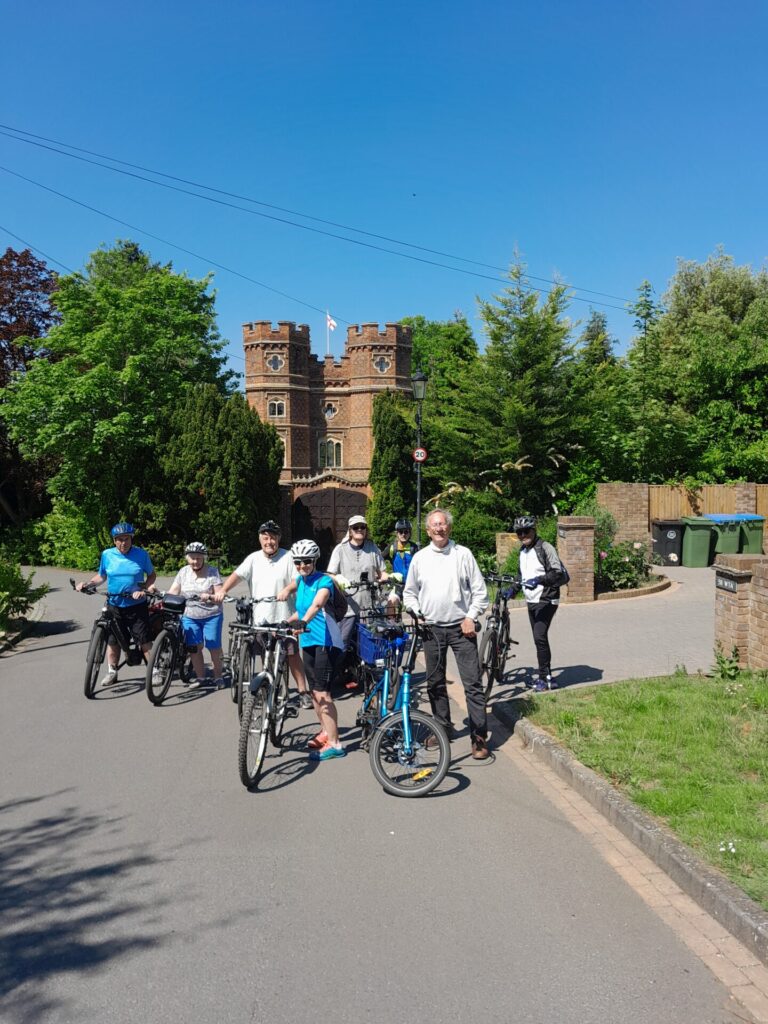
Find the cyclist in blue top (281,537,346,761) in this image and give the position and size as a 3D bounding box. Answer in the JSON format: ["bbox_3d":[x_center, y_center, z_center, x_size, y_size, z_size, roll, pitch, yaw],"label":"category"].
[{"bbox_3d":[-0.520,1.000,5.930,0.480,1.600,0.480,-1,2,-44],"label":"cyclist in blue top"}]

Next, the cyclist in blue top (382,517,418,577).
[{"bbox_3d":[0.260,0.950,11.100,0.580,1.720,0.480,0,1,2],"label":"cyclist in blue top"}]

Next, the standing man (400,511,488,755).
[{"bbox_3d":[0.450,0.850,5.730,0.620,1.760,0.400,0,1,6],"label":"standing man"}]

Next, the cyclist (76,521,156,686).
[{"bbox_3d":[-2.800,0.940,8.350,0.800,1.710,0.550,0,1,6],"label":"cyclist"}]

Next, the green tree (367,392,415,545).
[{"bbox_3d":[0.250,-1.200,30.000,2.000,6.800,2.000,0,1,0],"label":"green tree"}]

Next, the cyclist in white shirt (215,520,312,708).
[{"bbox_3d":[-1.120,0.930,7.330,0.860,1.700,0.580,0,1,7],"label":"cyclist in white shirt"}]

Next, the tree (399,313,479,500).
[{"bbox_3d":[3.000,-4.000,44.000,5.500,13.500,5.500,0,1,0],"label":"tree"}]

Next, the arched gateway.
[{"bbox_3d":[-3.650,-4.450,52.000,10.400,14.600,7.500,0,1,-5],"label":"arched gateway"}]

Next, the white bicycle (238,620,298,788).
[{"bbox_3d":[-0.770,1.210,5.450,0.600,1.030,1.740,0,1,3],"label":"white bicycle"}]

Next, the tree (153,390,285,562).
[{"bbox_3d":[-5.600,-1.050,27.500,4.500,6.600,4.400,0,1,0],"label":"tree"}]

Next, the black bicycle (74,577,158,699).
[{"bbox_3d":[-2.600,1.220,8.030,0.680,1.100,1.800,0,1,19],"label":"black bicycle"}]

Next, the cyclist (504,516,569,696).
[{"bbox_3d":[1.530,0.900,7.920,0.560,1.740,0.540,-1,2,-44],"label":"cyclist"}]

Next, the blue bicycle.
[{"bbox_3d":[0.030,1.170,5.360,0.580,1.120,1.580,0,1,-13],"label":"blue bicycle"}]

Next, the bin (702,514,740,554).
[{"bbox_3d":[7.660,0.600,18.150,0.580,1.080,0.740,0,1,0],"label":"bin"}]

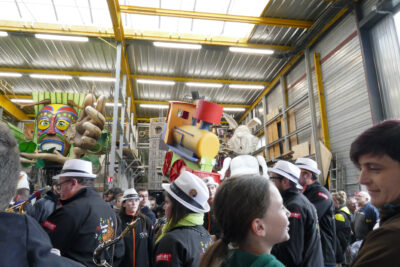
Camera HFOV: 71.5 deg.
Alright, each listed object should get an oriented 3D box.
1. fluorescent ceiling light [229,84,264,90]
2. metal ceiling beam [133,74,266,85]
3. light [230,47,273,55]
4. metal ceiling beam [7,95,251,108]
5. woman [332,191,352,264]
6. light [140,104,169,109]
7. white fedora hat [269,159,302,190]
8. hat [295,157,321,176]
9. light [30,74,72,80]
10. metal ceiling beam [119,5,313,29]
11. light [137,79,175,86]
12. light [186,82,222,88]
[{"bbox_3d":[2.050,-2.015,12.015,1.530,0.100,0.130,1,-13,-9],"label":"fluorescent ceiling light"},{"bbox_3d":[0.119,-2.242,11.747,5.890,0.150,0.080,1,-13,-9],"label":"metal ceiling beam"},{"bbox_3d":[1.764,-2.786,9.381,1.530,0.100,0.130,1,-13,-9],"label":"light"},{"bbox_3d":[-3.078,-1.546,13.693,11.650,0.150,0.080,1,-13,-9],"label":"metal ceiling beam"},{"bbox_3d":[1.932,1.603,3.717,0.330,1.620,0.450,-12,-17,39],"label":"woman"},{"bbox_3d":[-2.172,-1.334,13.795,1.530,0.100,0.130,1,-13,-9],"label":"light"},{"bbox_3d":[0.675,0.311,2.150,0.280,0.120,0.240,26,-2,24],"label":"white fedora hat"},{"bbox_3d":[1.016,0.308,2.650,0.280,0.120,0.240,12,-6,26],"label":"hat"},{"bbox_3d":[-5.728,-2.170,10.755,1.530,0.100,0.130,1,-13,-9],"label":"light"},{"bbox_3d":[0.664,-3.325,8.013,5.750,0.160,0.090,1,-13,-9],"label":"metal ceiling beam"},{"bbox_3d":[-1.785,-2.089,11.393,1.530,0.100,0.130,1,-13,-9],"label":"light"},{"bbox_3d":[0.208,-2.032,11.712,1.530,0.100,0.130,1,-13,-9],"label":"light"}]

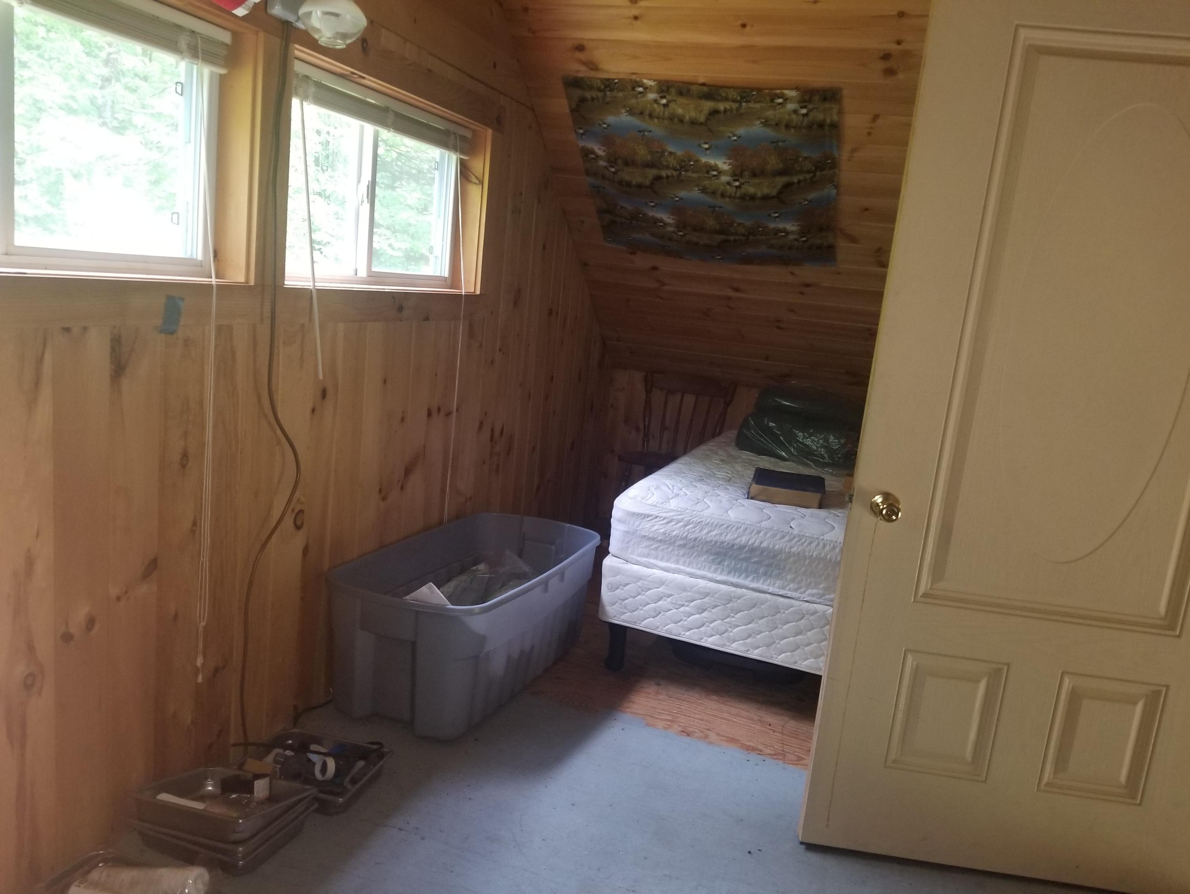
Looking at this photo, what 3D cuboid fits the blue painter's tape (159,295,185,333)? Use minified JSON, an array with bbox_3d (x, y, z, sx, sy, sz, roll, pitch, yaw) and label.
[{"bbox_3d":[-0.892,-0.277,1.892,0.006,0.082,0.049,9,-1,17],"label":"blue painter's tape"}]

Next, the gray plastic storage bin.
[{"bbox_3d":[-0.401,0.546,2.974,0.501,0.415,1.015,10,11,20],"label":"gray plastic storage bin"}]

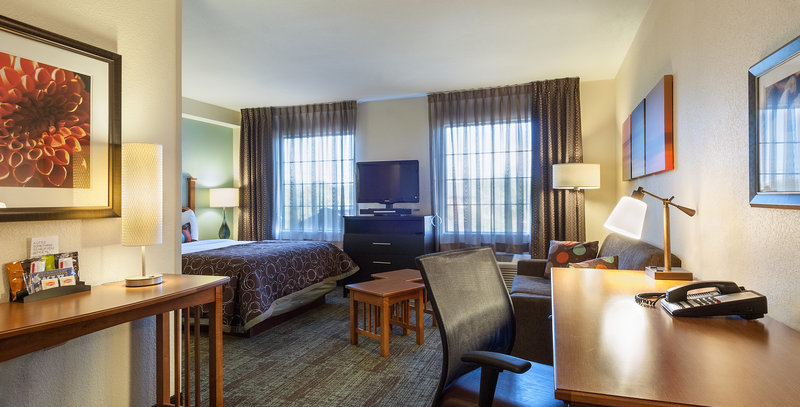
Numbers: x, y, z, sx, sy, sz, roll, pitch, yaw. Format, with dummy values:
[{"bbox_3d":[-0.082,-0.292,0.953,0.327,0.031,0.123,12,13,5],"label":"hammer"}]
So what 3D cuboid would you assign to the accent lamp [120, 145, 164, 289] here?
[{"bbox_3d":[-1.171,0.052,1.829,0.157,0.635,0.157,-1,0,21],"label":"accent lamp"}]

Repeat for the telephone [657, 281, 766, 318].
[{"bbox_3d":[0.979,0.299,1.272,0.245,0.090,0.185,-1,0,21],"label":"telephone"}]

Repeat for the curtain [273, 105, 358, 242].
[{"bbox_3d":[-1.145,-0.392,5.215,1.295,1.784,0.120,0,0,21],"label":"curtain"}]

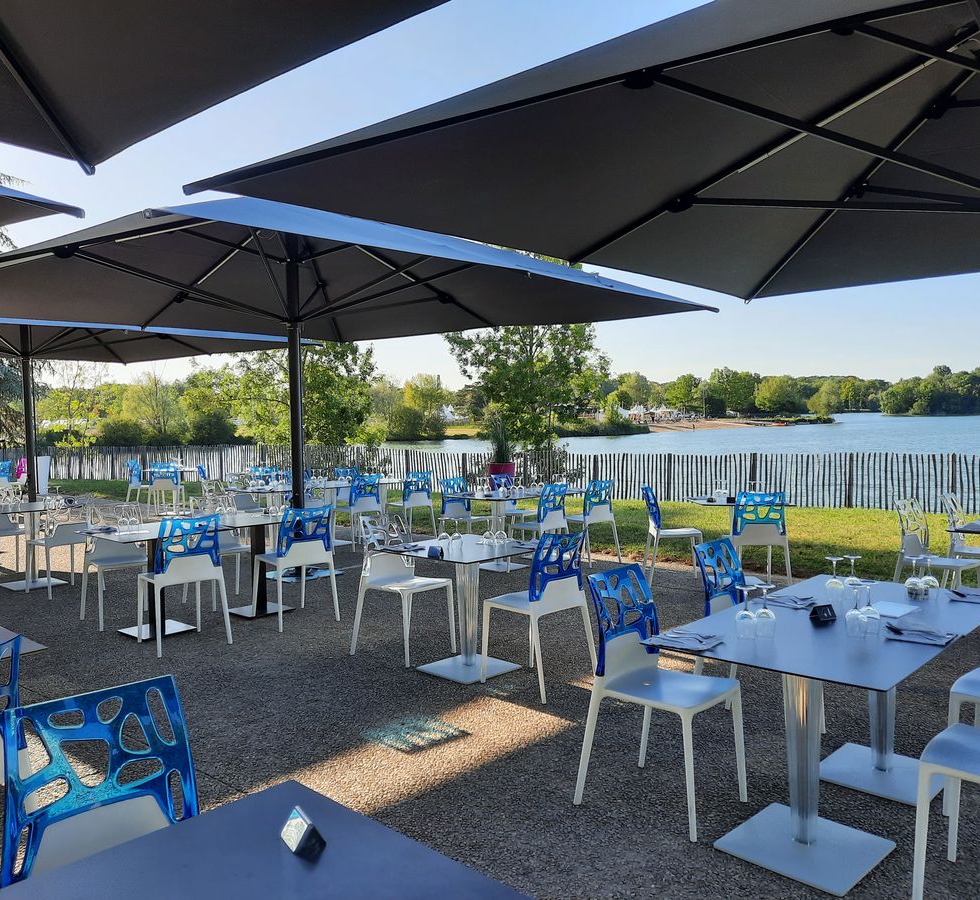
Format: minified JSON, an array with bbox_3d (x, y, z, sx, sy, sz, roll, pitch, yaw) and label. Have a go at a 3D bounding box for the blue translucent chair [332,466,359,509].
[{"bbox_3d":[-1.748,0.673,11.524,0.505,0.868,0.480,1,3,44],"label":"blue translucent chair"}]

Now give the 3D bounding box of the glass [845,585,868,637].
[{"bbox_3d":[1.250,0.549,2.962,0.069,0.172,0.069,1,3,42],"label":"glass"}]

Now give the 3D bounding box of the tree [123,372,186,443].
[{"bbox_3d":[-32.904,-3.972,85.000,6.300,7.400,6.000,-2,2,-21],"label":"tree"}]

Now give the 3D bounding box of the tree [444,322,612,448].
[{"bbox_3d":[0.977,-2.170,22.000,4.400,7.000,4.400,-1,2,0],"label":"tree"}]

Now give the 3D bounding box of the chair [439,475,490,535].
[{"bbox_3d":[-0.223,0.737,8.945,0.515,0.885,0.500,1,3,41],"label":"chair"}]

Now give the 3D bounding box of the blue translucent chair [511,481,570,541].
[{"bbox_3d":[0.480,0.754,8.443,0.500,0.853,0.485,1,3,43],"label":"blue translucent chair"}]

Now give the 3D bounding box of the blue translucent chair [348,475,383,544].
[{"bbox_3d":[-1.538,0.712,10.066,0.500,0.853,0.485,1,3,44],"label":"blue translucent chair"}]

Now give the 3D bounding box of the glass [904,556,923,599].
[{"bbox_3d":[1.786,0.530,3.641,0.081,0.168,0.081,-1,2,0],"label":"glass"}]

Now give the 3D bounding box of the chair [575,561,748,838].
[{"bbox_3d":[0.650,0.903,3.255,0.500,0.853,0.485,1,3,41],"label":"chair"}]

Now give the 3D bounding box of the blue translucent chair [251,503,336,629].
[{"bbox_3d":[-1.471,0.841,6.515,0.498,0.879,0.523,-2,2,-41],"label":"blue translucent chair"}]

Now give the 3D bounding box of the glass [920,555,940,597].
[{"bbox_3d":[1.856,0.530,3.651,0.081,0.159,0.081,-1,2,0],"label":"glass"}]

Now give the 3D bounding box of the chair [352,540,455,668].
[{"bbox_3d":[-0.546,0.862,5.548,0.515,0.885,0.500,1,3,42],"label":"chair"}]

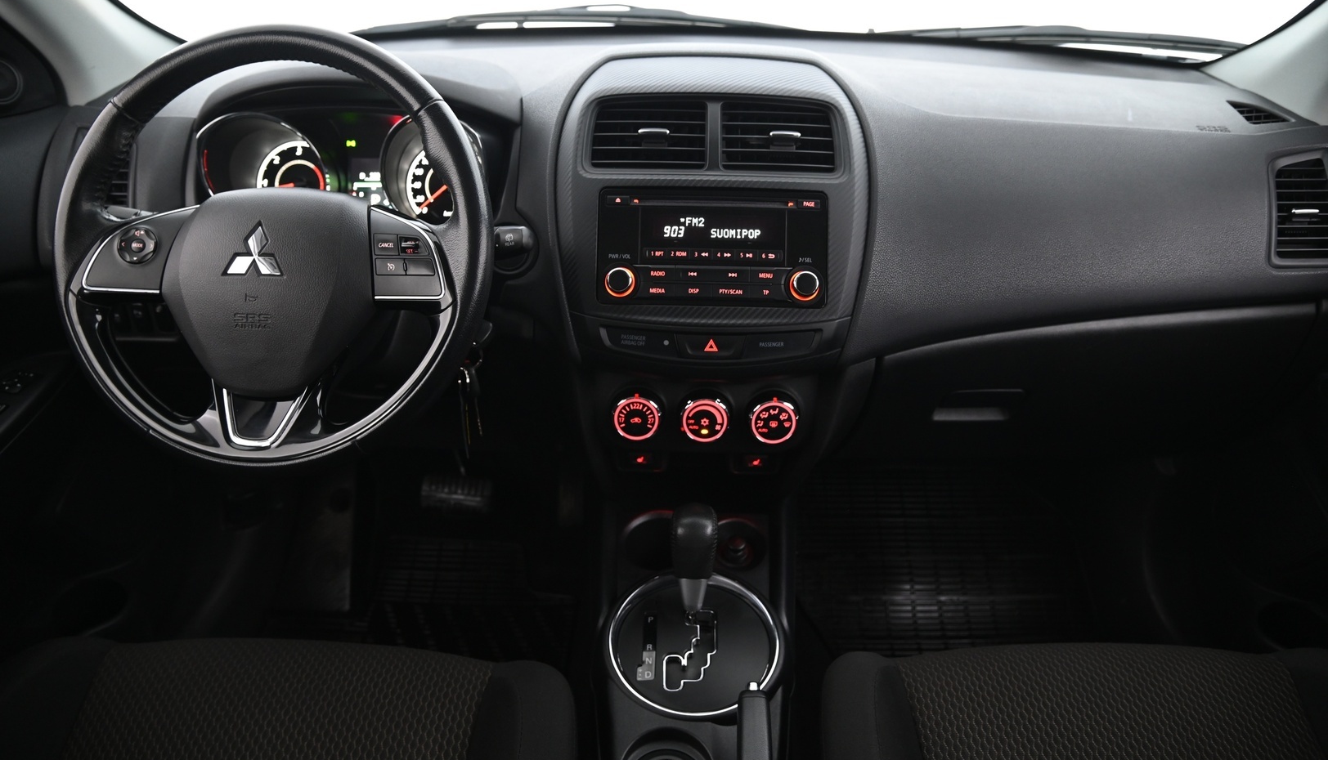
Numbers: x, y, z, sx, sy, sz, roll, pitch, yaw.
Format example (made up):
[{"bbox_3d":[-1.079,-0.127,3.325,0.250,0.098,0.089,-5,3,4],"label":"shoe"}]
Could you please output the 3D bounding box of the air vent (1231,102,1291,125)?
[{"bbox_3d":[0.684,-0.306,1.015,0.065,0.025,0.075,6,34,7],"label":"air vent"}]

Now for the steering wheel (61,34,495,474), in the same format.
[{"bbox_3d":[-0.327,-0.112,0.752,0.375,0.373,0.105,1,-4,2],"label":"steering wheel"}]

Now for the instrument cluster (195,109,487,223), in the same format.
[{"bbox_3d":[-0.321,-0.212,0.930,0.295,0.130,0.100,1,-2,1],"label":"instrument cluster"}]

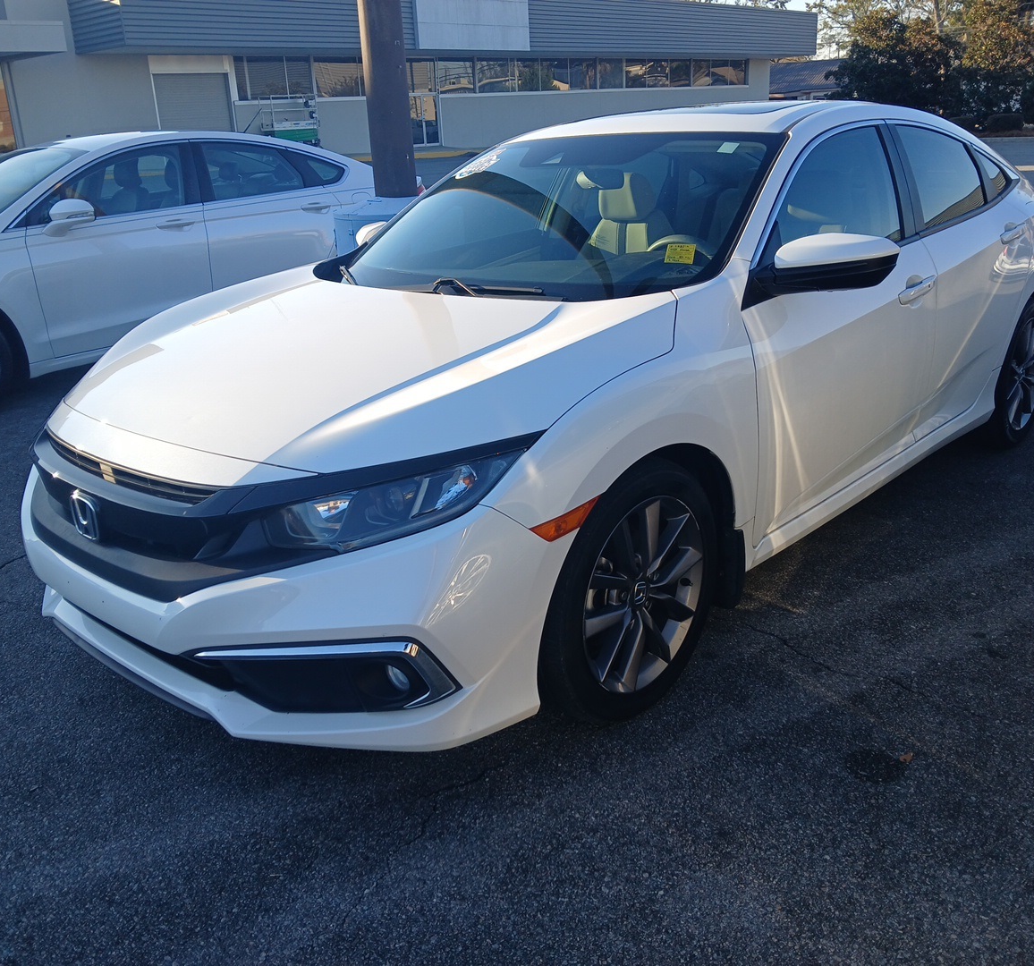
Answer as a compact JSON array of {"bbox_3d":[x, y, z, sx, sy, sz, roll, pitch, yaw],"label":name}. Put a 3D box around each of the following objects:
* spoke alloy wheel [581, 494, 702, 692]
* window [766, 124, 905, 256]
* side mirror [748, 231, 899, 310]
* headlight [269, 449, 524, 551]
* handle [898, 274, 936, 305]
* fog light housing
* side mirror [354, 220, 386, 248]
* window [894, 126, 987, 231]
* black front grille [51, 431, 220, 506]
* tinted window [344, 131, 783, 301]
[{"bbox_3d":[0.241,0.245,2.301,0.180,0.465,0.465,13,25,41],"label":"spoke alloy wheel"},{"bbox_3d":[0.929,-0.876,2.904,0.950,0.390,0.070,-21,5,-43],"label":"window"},{"bbox_3d":[0.772,-0.548,2.450,0.250,0.170,0.260,14,25,41],"label":"side mirror"},{"bbox_3d":[-0.228,0.025,1.903,0.360,0.140,0.420,7,21,30],"label":"headlight"},{"bbox_3d":[1.257,-0.608,3.056,0.055,0.055,0.255,13,30,41],"label":"handle"},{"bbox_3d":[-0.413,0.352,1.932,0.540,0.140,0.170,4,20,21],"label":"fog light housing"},{"bbox_3d":[-0.561,-0.890,3.656,0.250,0.170,0.250,14,25,41],"label":"side mirror"},{"bbox_3d":[1.510,-1.098,3.433,0.710,0.360,0.060,-21,2,-43],"label":"window"},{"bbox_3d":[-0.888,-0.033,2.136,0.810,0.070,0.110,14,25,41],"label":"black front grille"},{"bbox_3d":[0.066,-0.826,2.980,1.470,0.140,0.970,14,51,41],"label":"tinted window"}]

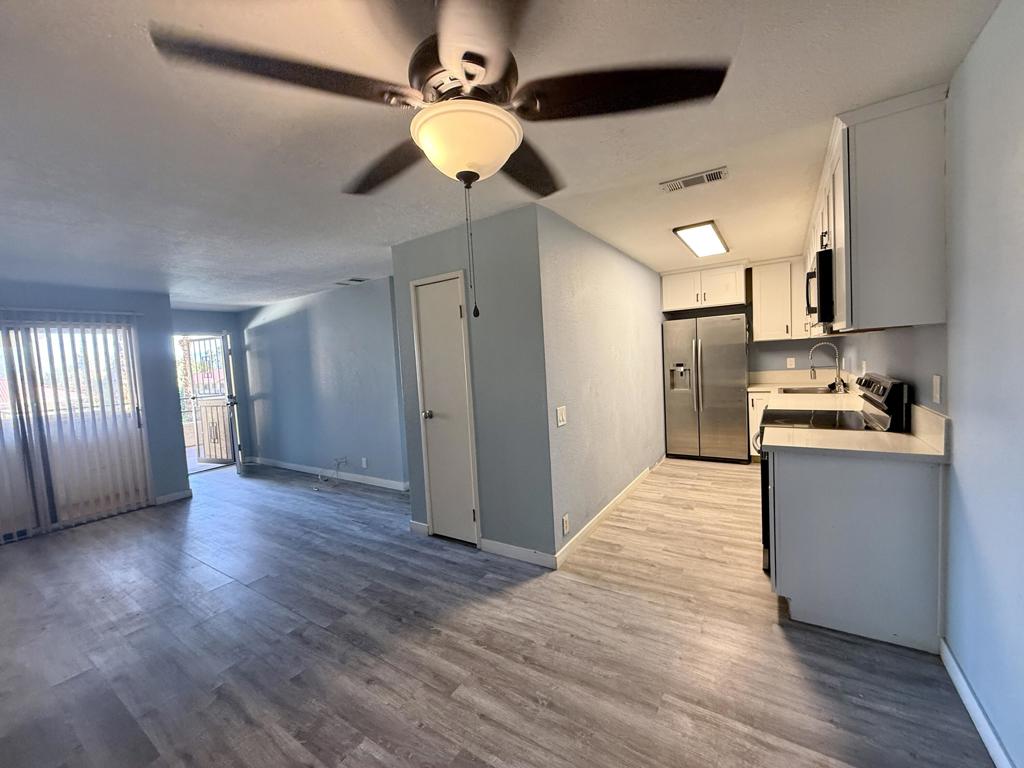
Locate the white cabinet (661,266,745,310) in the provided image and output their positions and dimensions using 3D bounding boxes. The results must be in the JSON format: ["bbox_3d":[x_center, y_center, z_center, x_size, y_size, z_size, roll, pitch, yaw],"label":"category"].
[{"bbox_3d":[2.480,-1.199,5.308,0.910,0.470,0.620,-1,4,33],"label":"white cabinet"}]

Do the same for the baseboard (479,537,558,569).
[{"bbox_3d":[0.033,1.207,2.960,0.650,0.087,0.015,-1,4,33],"label":"baseboard"}]

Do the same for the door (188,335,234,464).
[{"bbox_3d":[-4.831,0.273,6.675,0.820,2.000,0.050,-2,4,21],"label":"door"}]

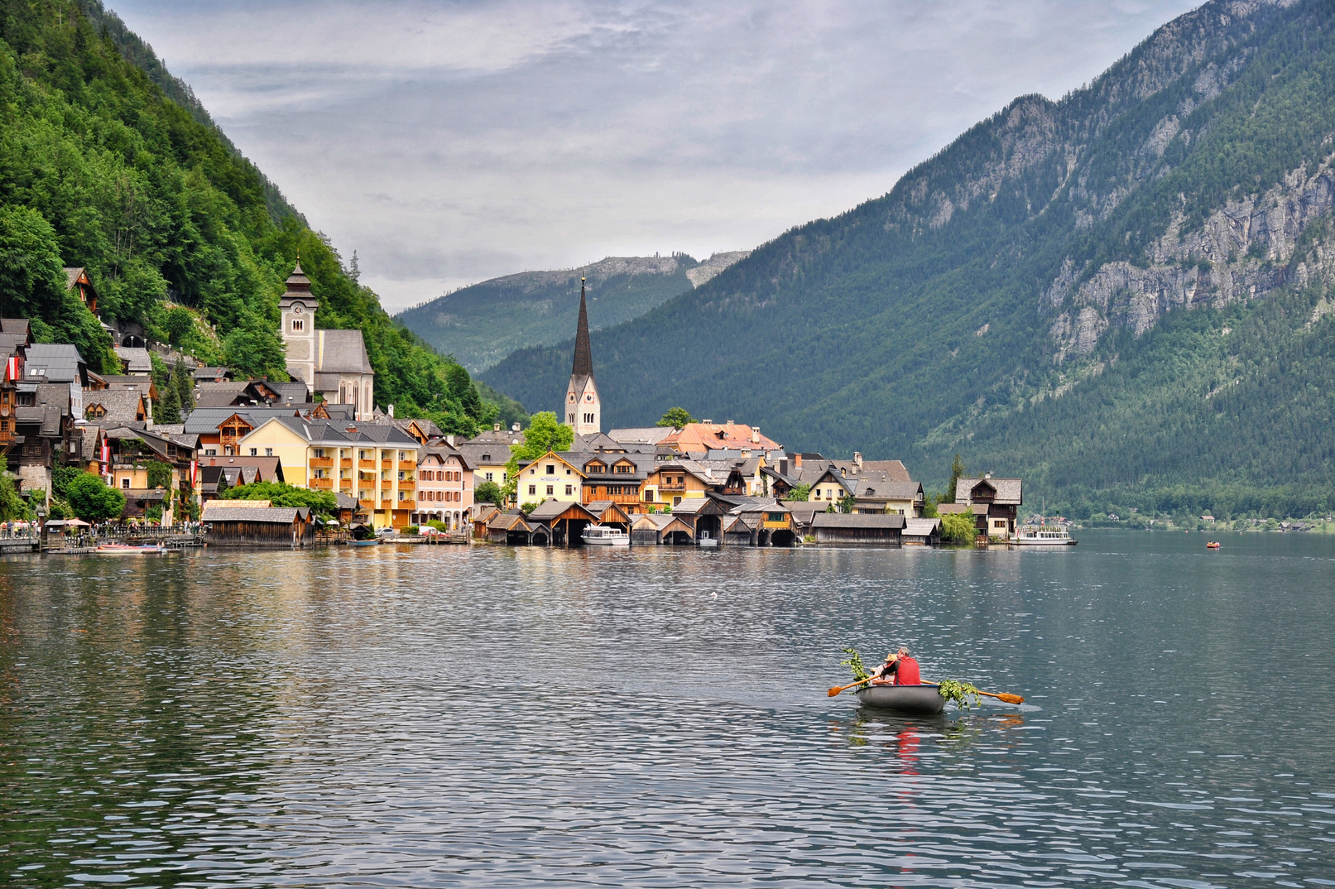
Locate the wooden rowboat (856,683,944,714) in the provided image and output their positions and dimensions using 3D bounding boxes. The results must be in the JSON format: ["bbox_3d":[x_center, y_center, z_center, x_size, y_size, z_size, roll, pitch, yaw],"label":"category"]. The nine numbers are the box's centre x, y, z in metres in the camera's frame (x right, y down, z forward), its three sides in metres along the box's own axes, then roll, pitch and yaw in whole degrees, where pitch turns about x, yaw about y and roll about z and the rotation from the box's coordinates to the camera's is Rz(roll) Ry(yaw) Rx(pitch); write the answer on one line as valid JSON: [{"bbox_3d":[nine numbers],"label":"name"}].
[{"bbox_3d":[4.100,4.500,57.200,1.350,0.580,3.500,1,-2,-22],"label":"wooden rowboat"}]

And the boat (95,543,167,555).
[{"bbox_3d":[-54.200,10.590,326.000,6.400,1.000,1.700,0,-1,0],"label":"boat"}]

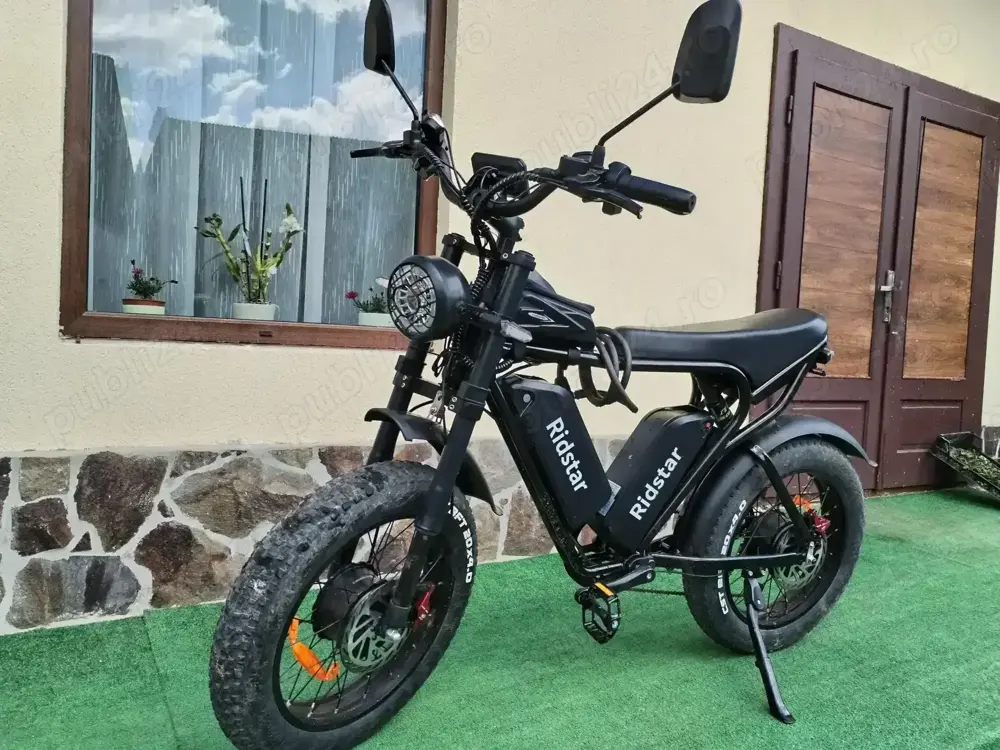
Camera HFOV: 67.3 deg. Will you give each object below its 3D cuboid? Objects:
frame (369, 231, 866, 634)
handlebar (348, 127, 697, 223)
[{"bbox_3d":[0.370,0.110,1.637,1.438,0.749,0.286,0,10,-26],"label":"frame"},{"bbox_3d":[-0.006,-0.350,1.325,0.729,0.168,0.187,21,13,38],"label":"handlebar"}]

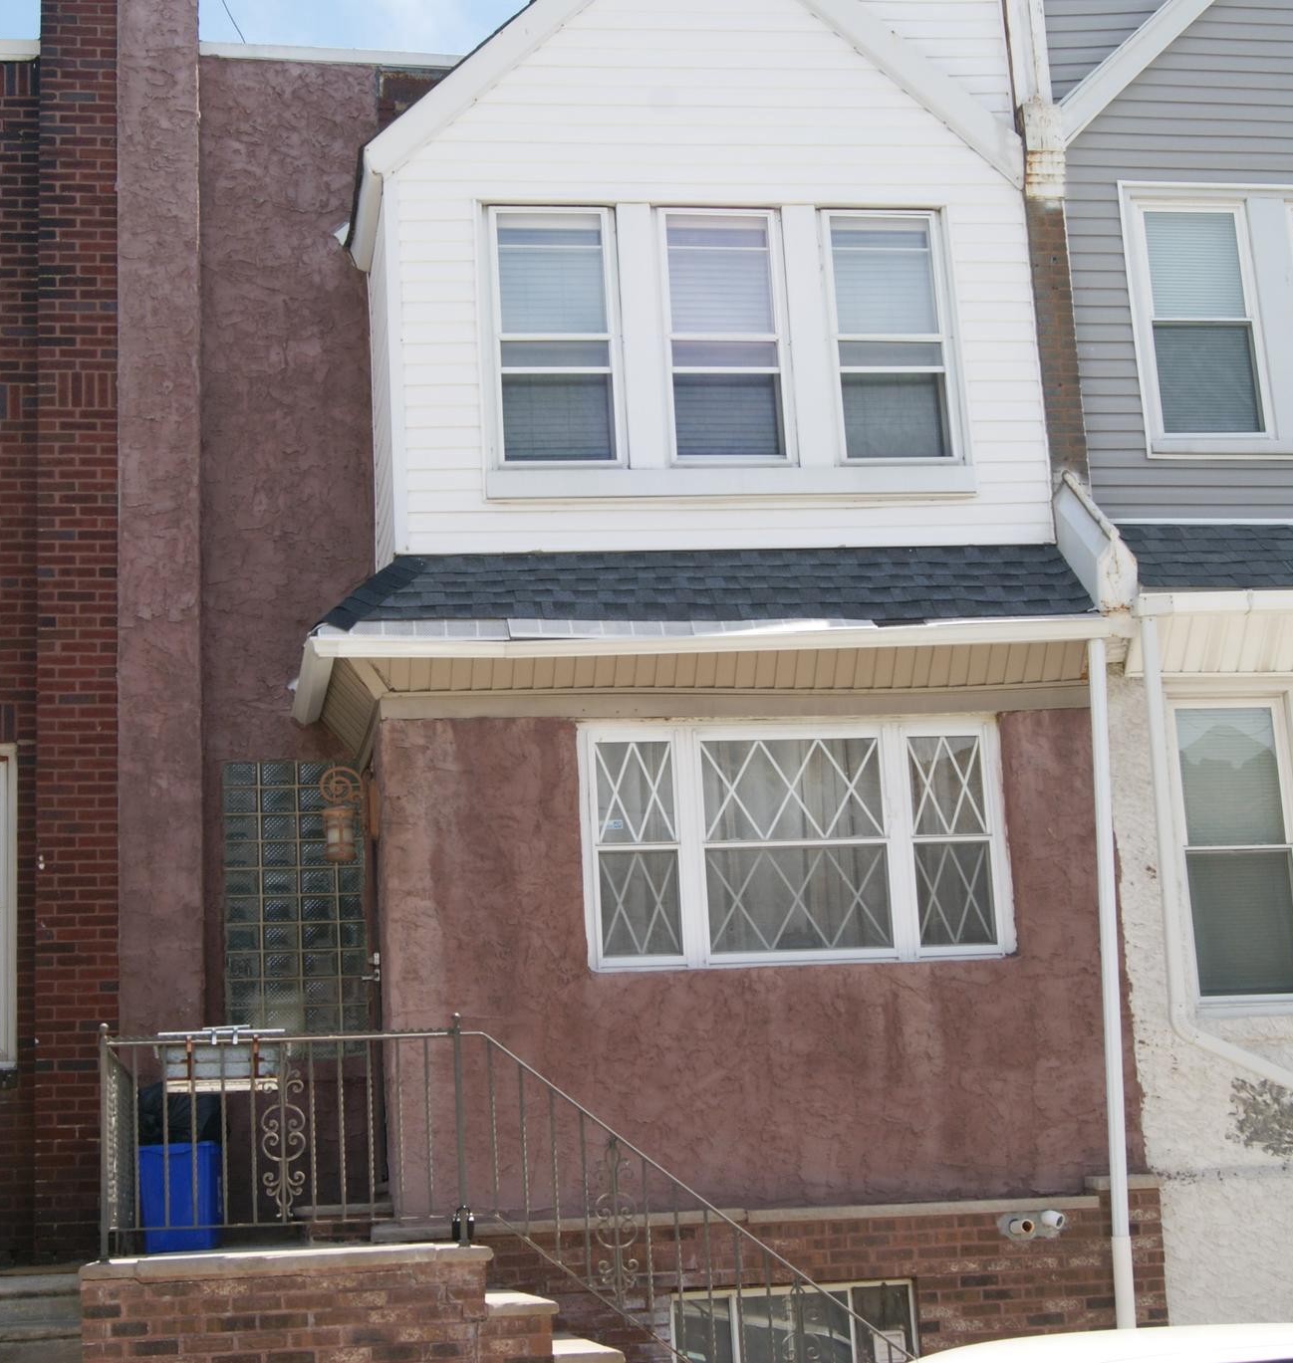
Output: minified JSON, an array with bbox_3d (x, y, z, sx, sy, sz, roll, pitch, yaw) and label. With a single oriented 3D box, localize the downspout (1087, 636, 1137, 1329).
[{"bbox_3d":[2.308,1.629,11.791,0.090,3.696,0.090,-1,-5,-10],"label":"downspout"}]

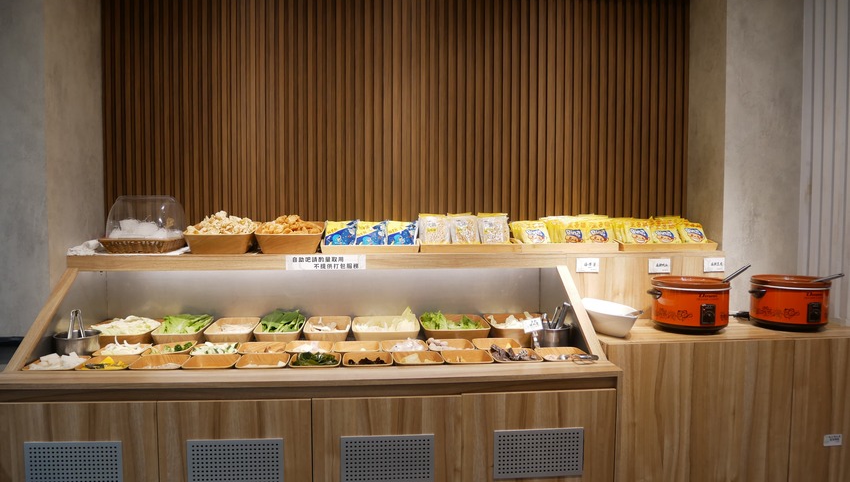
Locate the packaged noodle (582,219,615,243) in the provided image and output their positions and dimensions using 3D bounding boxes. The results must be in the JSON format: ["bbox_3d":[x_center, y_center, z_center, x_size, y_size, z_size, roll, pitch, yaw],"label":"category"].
[{"bbox_3d":[0.857,-0.043,2.859,0.135,0.140,0.030,0,-18,-5],"label":"packaged noodle"}]

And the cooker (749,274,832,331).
[{"bbox_3d":[1.598,0.268,2.577,0.385,0.215,0.280,-1,2,-13],"label":"cooker"}]

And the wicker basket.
[{"bbox_3d":[-1.293,0.021,2.727,0.305,0.064,0.260,0,2,-5],"label":"wicker basket"}]

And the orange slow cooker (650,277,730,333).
[{"bbox_3d":[1.141,0.272,2.530,0.385,0.215,0.280,-1,2,-11],"label":"orange slow cooker"}]

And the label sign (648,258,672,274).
[{"bbox_3d":[1.108,0.119,2.773,0.111,0.072,0.004,0,2,-5],"label":"label sign"}]

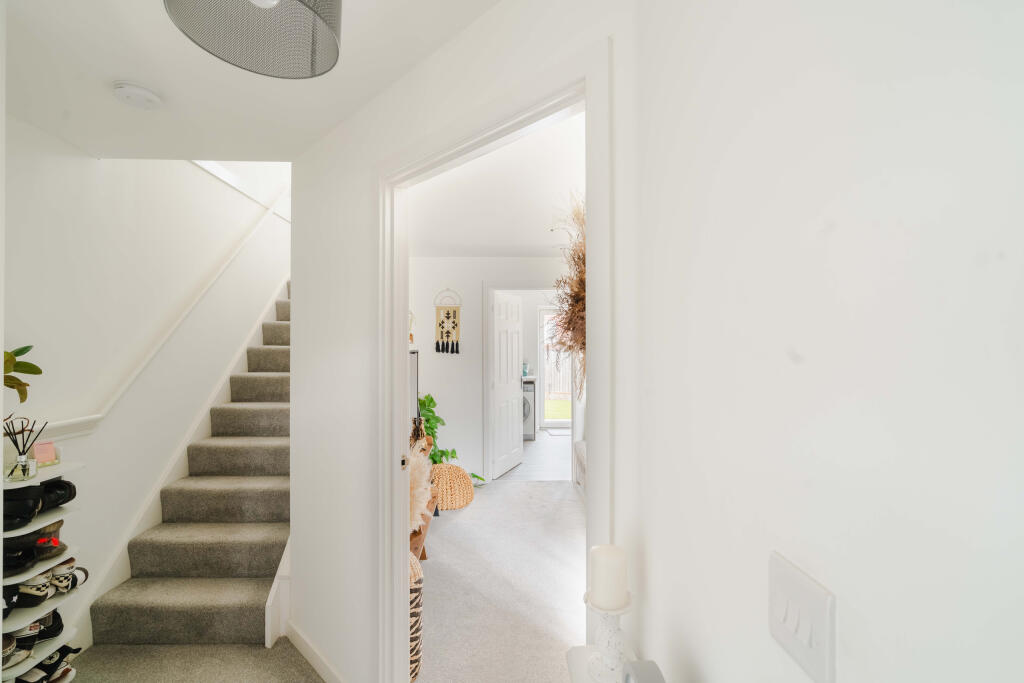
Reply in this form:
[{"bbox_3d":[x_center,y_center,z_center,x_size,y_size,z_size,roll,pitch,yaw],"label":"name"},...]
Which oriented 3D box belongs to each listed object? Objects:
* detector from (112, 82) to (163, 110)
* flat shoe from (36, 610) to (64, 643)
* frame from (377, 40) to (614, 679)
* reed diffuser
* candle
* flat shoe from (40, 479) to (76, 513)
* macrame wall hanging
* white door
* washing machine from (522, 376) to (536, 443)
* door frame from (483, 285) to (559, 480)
[{"bbox_3d":[-1.326,-0.867,1.612,0.136,0.033,0.136,0,0,0],"label":"detector"},{"bbox_3d":[-1.945,1.173,1.837,0.245,0.095,0.090,0,0,-24],"label":"flat shoe"},{"bbox_3d":[-0.096,0.420,1.314,0.954,2.065,0.130,0,0,45],"label":"frame"},{"bbox_3d":[-1.885,0.409,1.744,0.140,0.230,0.140,0,0,26],"label":"reed diffuser"},{"bbox_3d":[0.184,0.445,0.864,0.067,0.089,0.067,0,0,0],"label":"candle"},{"bbox_3d":[-1.935,0.649,1.889,0.250,0.100,0.095,0,0,0],"label":"flat shoe"},{"bbox_3d":[-0.669,-0.208,4.726,0.300,0.680,0.025,0,0,0],"label":"macrame wall hanging"},{"bbox_3d":[-0.031,0.463,5.199,0.040,1.980,0.785,0,0,22],"label":"white door"},{"bbox_3d":[0.044,1.040,6.998,0.600,0.850,0.570,0,0,0],"label":"washing machine"},{"bbox_3d":[0.185,0.428,4.789,0.960,2.065,0.130,0,0,0],"label":"door frame"}]

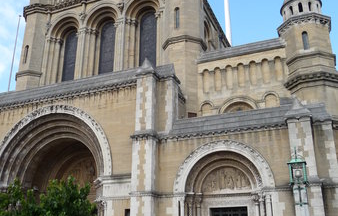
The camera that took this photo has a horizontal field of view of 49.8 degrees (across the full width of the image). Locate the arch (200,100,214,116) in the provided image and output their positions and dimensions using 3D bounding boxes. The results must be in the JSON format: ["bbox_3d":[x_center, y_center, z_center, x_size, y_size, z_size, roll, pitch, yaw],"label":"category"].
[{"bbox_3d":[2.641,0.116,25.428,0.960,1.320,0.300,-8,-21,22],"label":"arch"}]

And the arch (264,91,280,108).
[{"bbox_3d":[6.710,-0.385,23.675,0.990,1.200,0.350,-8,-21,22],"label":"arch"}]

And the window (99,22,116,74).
[{"bbox_3d":[-5.340,-5.110,32.002,1.566,5.562,0.350,-8,-21,22],"label":"window"}]

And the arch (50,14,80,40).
[{"bbox_3d":[-9.374,-7.511,33.683,3.420,2.160,0.850,-8,-21,22],"label":"arch"}]

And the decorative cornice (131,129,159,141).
[{"bbox_3d":[-1.355,1.587,20.484,1.380,0.460,0.980,-8,-21,22],"label":"decorative cornice"}]

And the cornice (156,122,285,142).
[{"bbox_3d":[2.591,1.234,18.805,6.791,0.300,0.350,-8,-21,22],"label":"cornice"}]

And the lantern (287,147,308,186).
[{"bbox_3d":[4.612,2.087,13.074,0.620,1.380,0.620,-8,-21,22],"label":"lantern"}]

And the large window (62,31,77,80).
[{"bbox_3d":[-8.966,-4.589,33.458,1.566,5.562,0.350,-8,-21,22],"label":"large window"}]

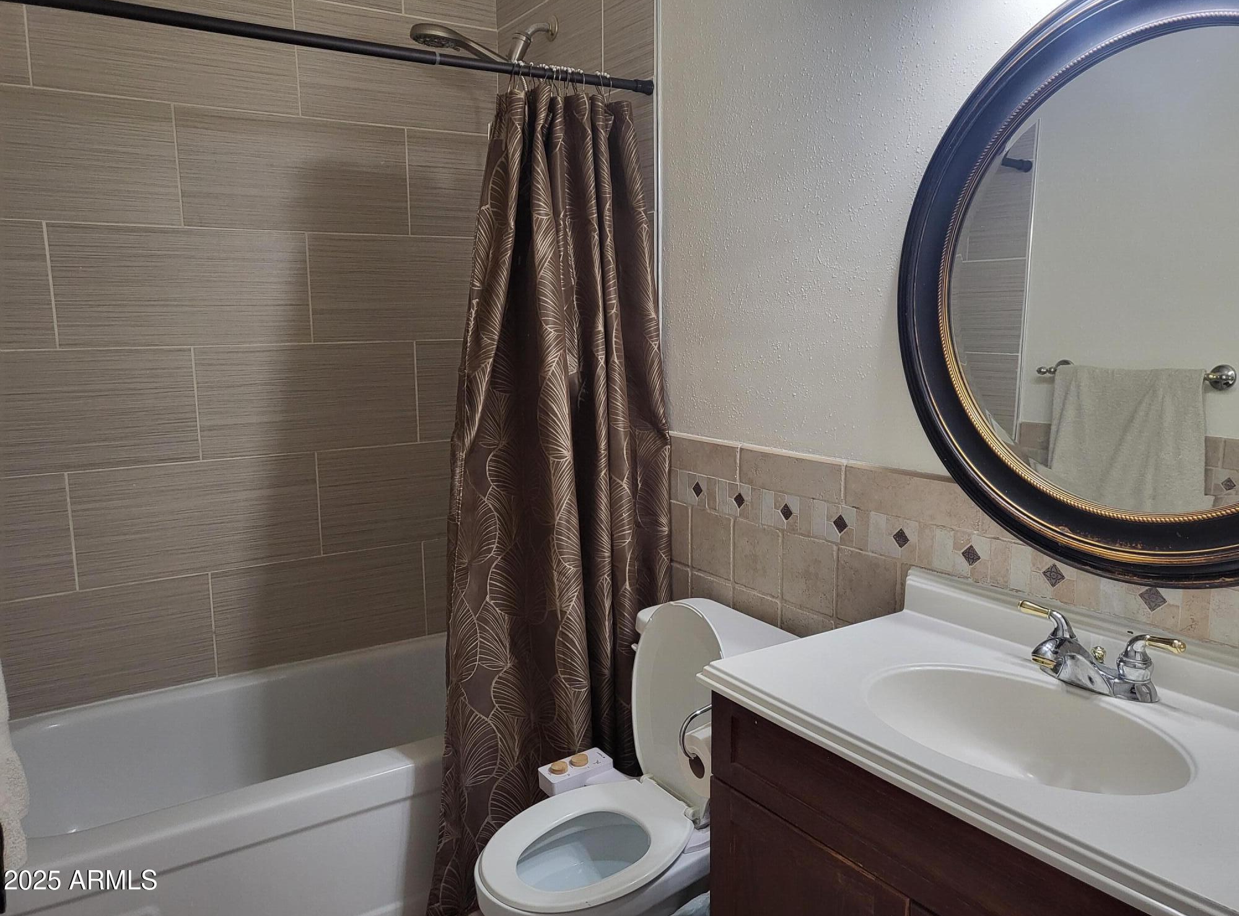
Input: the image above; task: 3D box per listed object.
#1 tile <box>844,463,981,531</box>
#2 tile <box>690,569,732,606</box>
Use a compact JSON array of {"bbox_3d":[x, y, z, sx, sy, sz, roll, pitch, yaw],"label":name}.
[{"bbox_3d":[0.515,0.067,1.660,0.010,0.086,0.296,-6,10,-33],"label":"tile"},{"bbox_3d":[0.217,0.353,2.179,0.010,0.151,0.151,-6,10,-33],"label":"tile"}]

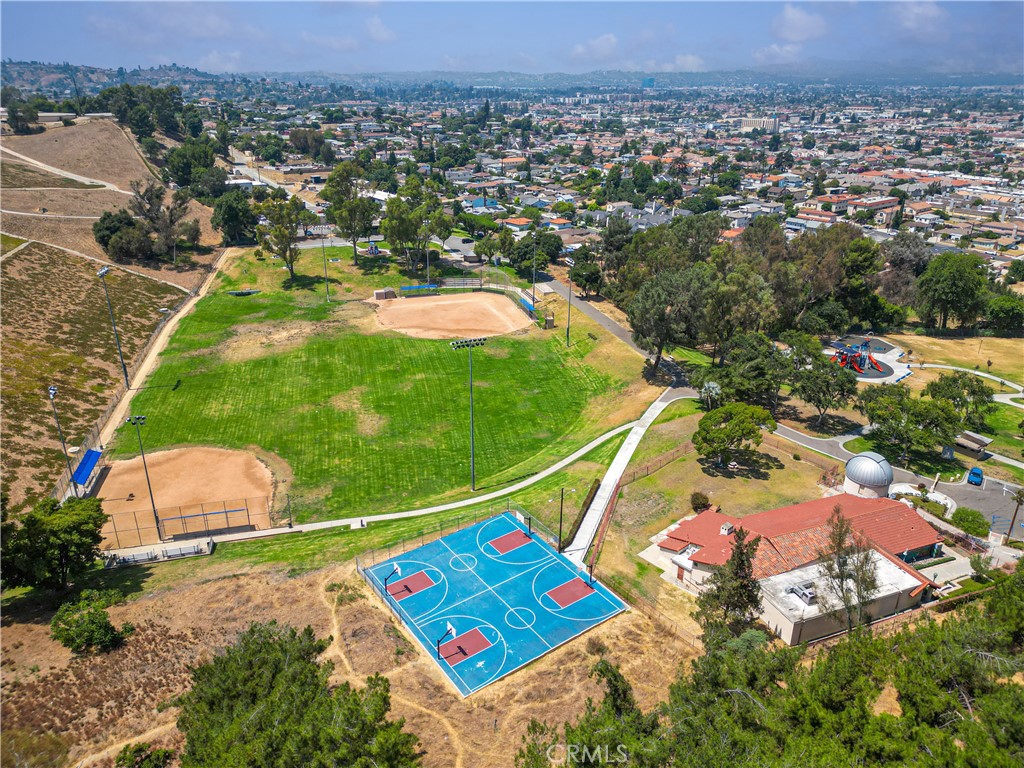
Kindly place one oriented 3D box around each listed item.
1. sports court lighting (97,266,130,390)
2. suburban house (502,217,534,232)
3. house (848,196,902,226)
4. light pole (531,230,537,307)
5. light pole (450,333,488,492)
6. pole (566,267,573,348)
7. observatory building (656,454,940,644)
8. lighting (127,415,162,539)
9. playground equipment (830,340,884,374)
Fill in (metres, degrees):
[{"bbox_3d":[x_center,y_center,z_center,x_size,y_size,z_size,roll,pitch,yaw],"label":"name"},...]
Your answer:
[{"bbox_3d":[-77.769,-10.547,139.269,1.200,24.930,4.200,-1,23,-3],"label":"sports court lighting"},{"bbox_3d":[3.084,-71.478,316.594,10.200,4.700,10.600,20,30,38],"label":"suburban house"},{"bbox_3d":[191.773,-94.057,377.310,34.000,6.500,11.300,-19,30,-37],"label":"house"},{"bbox_3d":[5.652,-28.665,178.617,1.200,19.320,3.000,-8,24,-18],"label":"light pole"},{"bbox_3d":[-5.967,5.048,105.116,5.200,25.090,1.200,-8,25,-19],"label":"light pole"},{"bbox_3d":[12.523,-17.379,154.017,1.200,19.900,4.000,-11,25,-23],"label":"pole"},{"bbox_3d":[43.947,21.478,100.887,44.300,7.200,27.300,-8,24,-17],"label":"observatory building"},{"bbox_3d":[-49.432,13.154,96.223,3.200,19.170,1.200,-8,24,-17],"label":"lighting"},{"bbox_3d":[78.200,-6.932,161.251,9.800,6.000,8.500,-10,25,-22],"label":"playground equipment"}]

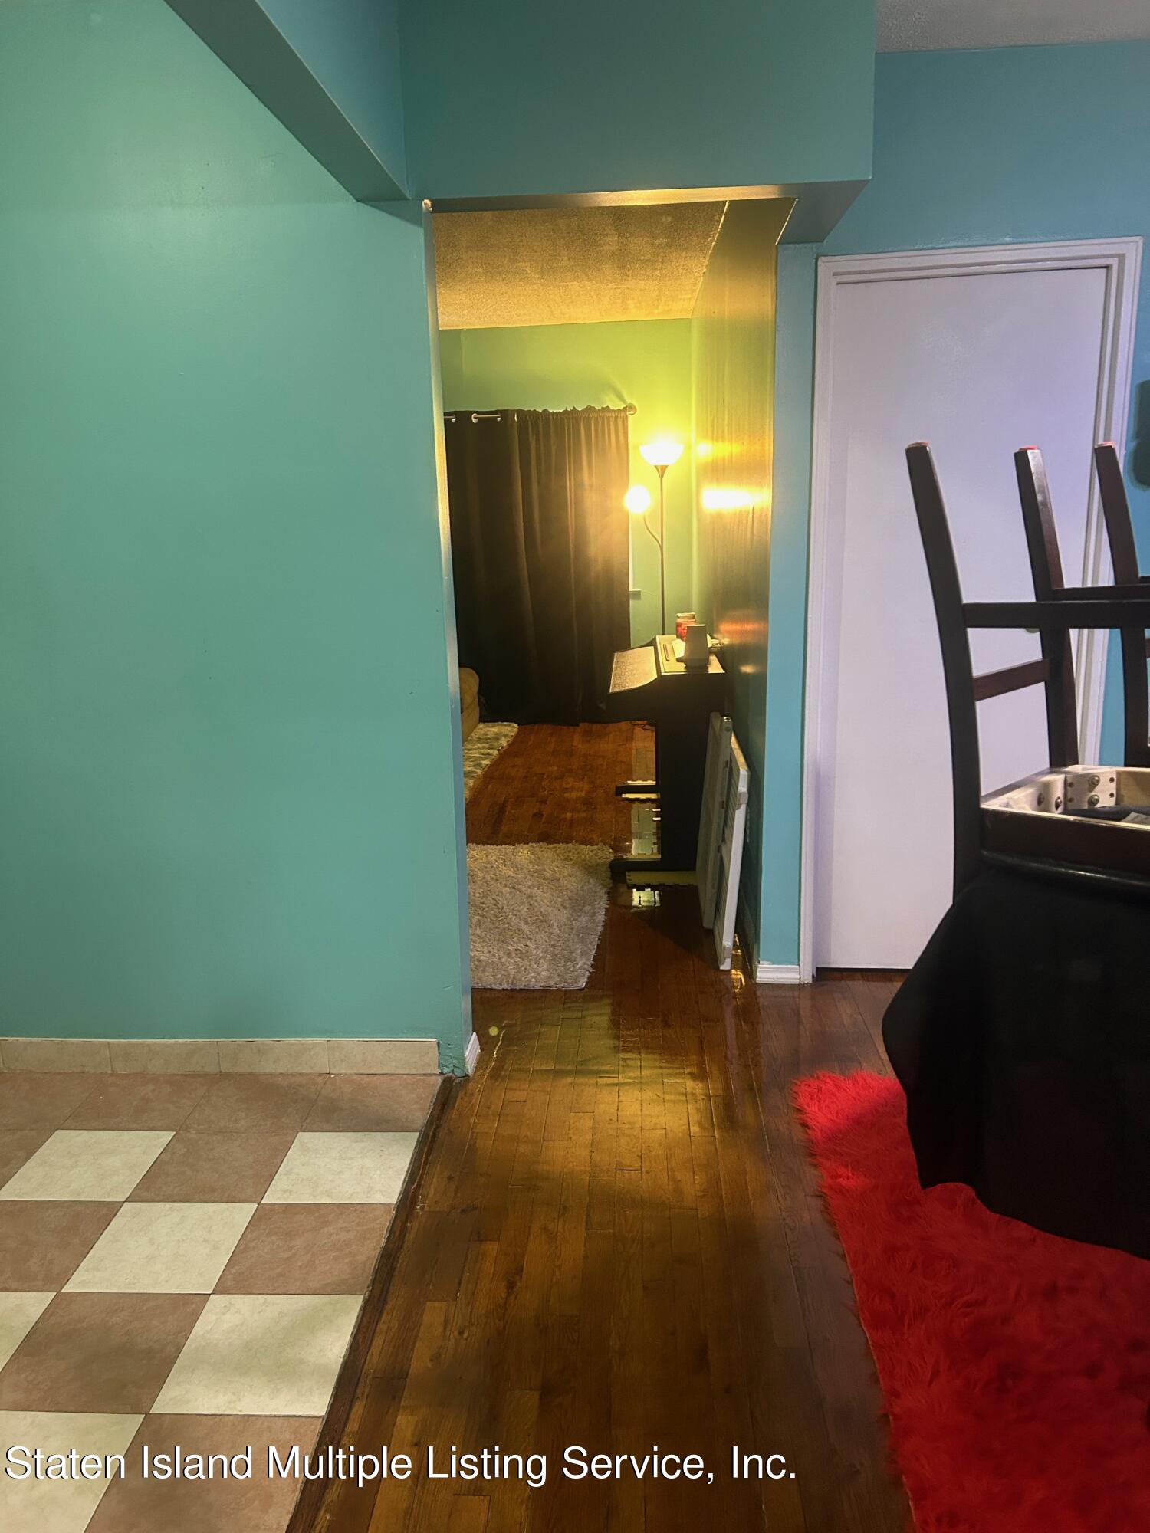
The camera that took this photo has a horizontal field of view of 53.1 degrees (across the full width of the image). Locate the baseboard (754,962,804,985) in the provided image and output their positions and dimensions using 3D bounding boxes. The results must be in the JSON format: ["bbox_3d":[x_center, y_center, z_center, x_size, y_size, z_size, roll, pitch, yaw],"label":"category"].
[{"bbox_3d":[0.639,0.652,3.628,0.138,0.065,0.018,0,13,5],"label":"baseboard"}]

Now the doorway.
[{"bbox_3d":[1.121,-0.369,3.400,0.845,2.130,0.130,0,13,5],"label":"doorway"}]

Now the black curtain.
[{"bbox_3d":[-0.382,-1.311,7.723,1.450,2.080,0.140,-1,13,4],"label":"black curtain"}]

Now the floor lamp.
[{"bbox_3d":[0.508,-1.092,7.292,0.380,1.820,0.290,-1,13,4],"label":"floor lamp"}]

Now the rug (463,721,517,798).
[{"bbox_3d":[-1.183,-0.027,6.836,1.400,0.040,2.300,0,13,5],"label":"rug"}]

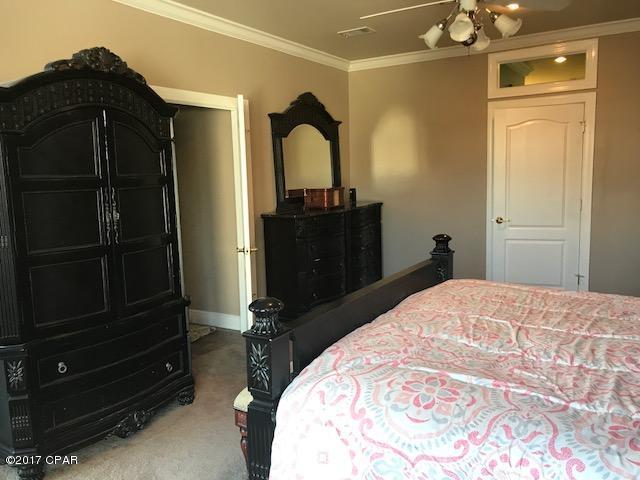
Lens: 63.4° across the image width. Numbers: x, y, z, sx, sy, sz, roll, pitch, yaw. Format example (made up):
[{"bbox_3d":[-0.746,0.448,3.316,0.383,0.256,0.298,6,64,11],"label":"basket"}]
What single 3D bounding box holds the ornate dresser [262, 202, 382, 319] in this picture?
[{"bbox_3d":[0.121,0.237,5.292,0.528,1.101,1.544,3,9,32],"label":"ornate dresser"}]

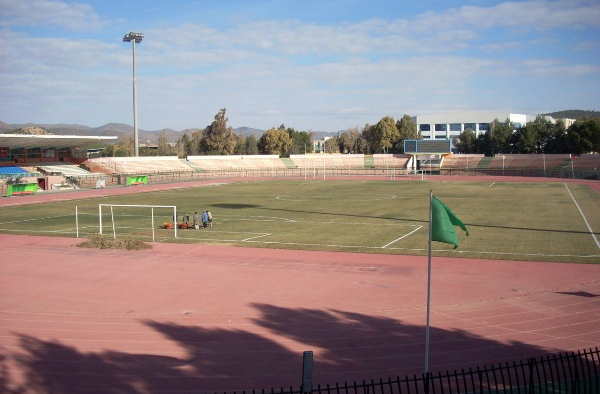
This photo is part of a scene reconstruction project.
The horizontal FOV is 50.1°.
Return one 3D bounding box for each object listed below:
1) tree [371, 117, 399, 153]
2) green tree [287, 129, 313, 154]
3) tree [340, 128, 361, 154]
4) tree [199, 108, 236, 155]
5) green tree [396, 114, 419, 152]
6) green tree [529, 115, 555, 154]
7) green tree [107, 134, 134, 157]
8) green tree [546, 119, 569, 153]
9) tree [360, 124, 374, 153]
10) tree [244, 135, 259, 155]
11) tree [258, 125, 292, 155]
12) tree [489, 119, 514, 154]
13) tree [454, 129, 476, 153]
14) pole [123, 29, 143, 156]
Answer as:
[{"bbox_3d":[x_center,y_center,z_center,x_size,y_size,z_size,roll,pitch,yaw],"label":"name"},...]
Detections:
[{"bbox_3d":[28.490,-17.720,214.920,10.060,18.450,9.550,0,4,0],"label":"tree"},{"bbox_3d":[0.010,-15.470,213.060,8.300,14.600,7.890,0,4,0],"label":"green tree"},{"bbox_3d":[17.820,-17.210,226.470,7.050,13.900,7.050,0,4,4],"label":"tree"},{"bbox_3d":[-26.340,-18.520,205.660,12.150,19.580,12.150,-1,4,-7],"label":"tree"},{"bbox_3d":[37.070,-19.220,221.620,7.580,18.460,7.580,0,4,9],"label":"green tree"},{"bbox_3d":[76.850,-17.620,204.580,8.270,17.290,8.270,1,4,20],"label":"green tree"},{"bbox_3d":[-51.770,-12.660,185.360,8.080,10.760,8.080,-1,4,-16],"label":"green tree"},{"bbox_3d":[79.500,-15.970,197.950,6.790,16.500,6.450,0,4,0],"label":"green tree"},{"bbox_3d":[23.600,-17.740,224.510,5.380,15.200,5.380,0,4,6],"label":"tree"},{"bbox_3d":[-15.850,-14.250,212.140,4.460,12.500,4.240,0,4,0],"label":"tree"},{"bbox_3d":[-8.020,-15.570,210.040,10.810,15.300,10.270,0,4,0],"label":"tree"},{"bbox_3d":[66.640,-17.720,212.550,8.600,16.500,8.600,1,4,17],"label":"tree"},{"bbox_3d":[54.360,-15.400,210.050,6.550,14.100,6.220,0,4,0],"label":"tree"},{"bbox_3d":[-43.610,-23.940,170.150,5.500,38.800,3.200,-3,5,-35],"label":"pole"}]

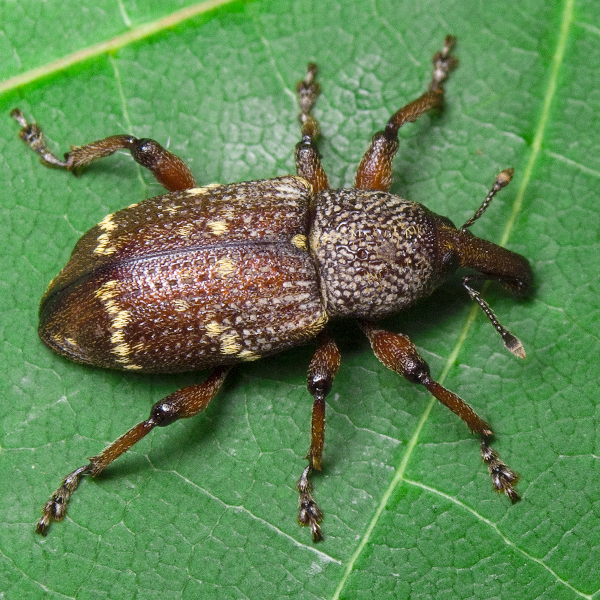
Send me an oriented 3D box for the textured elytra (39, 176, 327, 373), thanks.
[{"bbox_3d":[-0.003,-0.001,0.066,0.008,0.003,0.005,-12,66,6],"label":"textured elytra"}]

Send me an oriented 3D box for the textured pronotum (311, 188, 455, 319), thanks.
[{"bbox_3d":[0.002,-0.001,0.066,0.004,0.003,0.004,-4,66,2],"label":"textured pronotum"}]

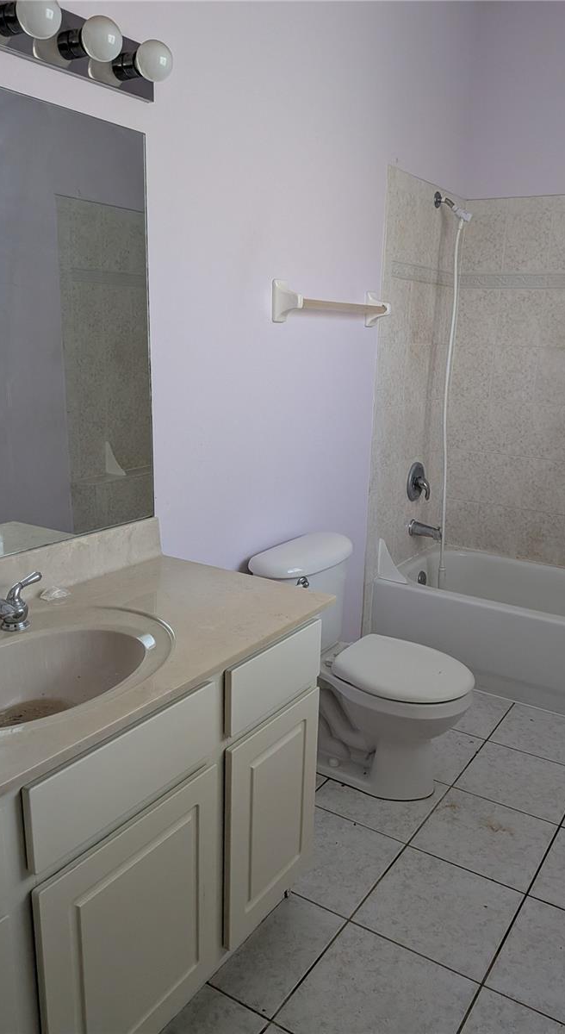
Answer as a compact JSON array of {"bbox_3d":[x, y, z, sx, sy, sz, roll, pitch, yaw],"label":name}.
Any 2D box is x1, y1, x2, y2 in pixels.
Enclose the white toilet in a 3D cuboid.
[{"bbox_3d":[0.280,0.493,2.349,0.715,0.703,0.510,11,17,33],"label":"white toilet"}]

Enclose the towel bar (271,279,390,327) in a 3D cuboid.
[{"bbox_3d":[0.200,-0.729,2.477,0.088,0.128,0.696,11,17,33],"label":"towel bar"}]

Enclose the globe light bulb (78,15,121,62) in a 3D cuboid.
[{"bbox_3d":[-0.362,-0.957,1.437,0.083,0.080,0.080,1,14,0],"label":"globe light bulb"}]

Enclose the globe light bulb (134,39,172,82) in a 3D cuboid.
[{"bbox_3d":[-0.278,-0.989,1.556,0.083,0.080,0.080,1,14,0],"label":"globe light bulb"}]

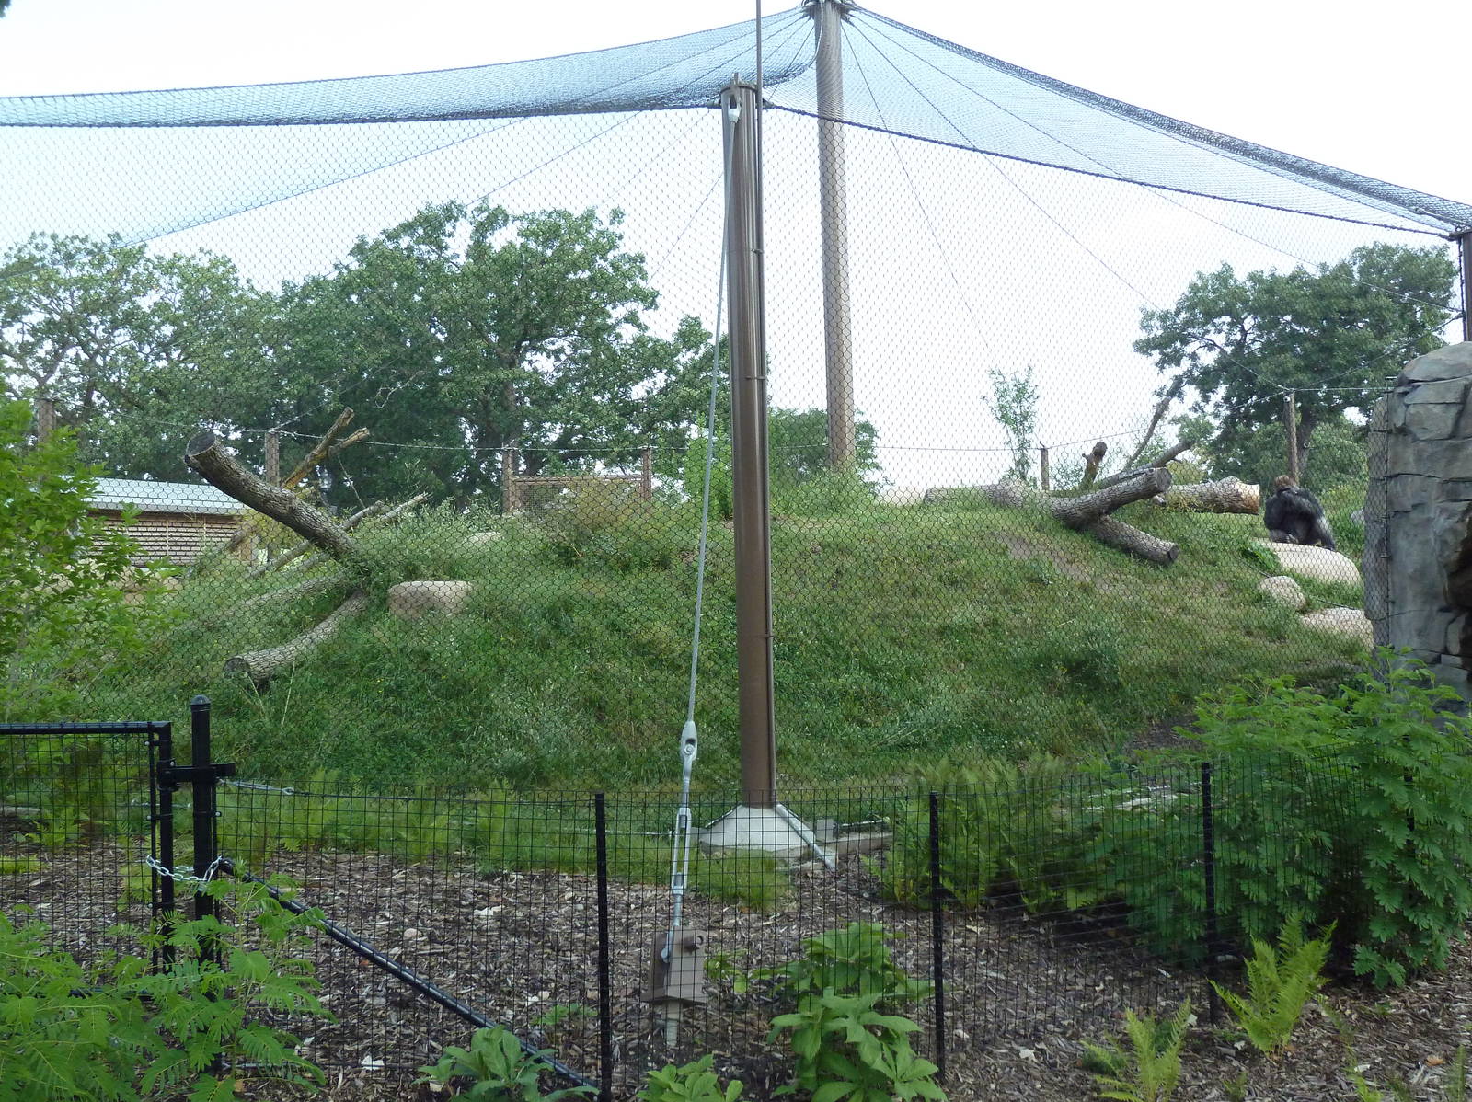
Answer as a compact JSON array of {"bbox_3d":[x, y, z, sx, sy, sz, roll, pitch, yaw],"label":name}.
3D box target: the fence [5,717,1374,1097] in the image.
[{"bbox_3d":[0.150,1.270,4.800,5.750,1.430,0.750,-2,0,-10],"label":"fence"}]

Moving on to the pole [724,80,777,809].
[{"bbox_3d":[0.087,-0.620,8.300,0.250,4.830,0.250,-1,6,0],"label":"pole"}]

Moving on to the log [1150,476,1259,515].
[{"bbox_3d":[5.880,-0.672,15.500,1.450,0.440,0.430,-2,0,18],"label":"log"}]

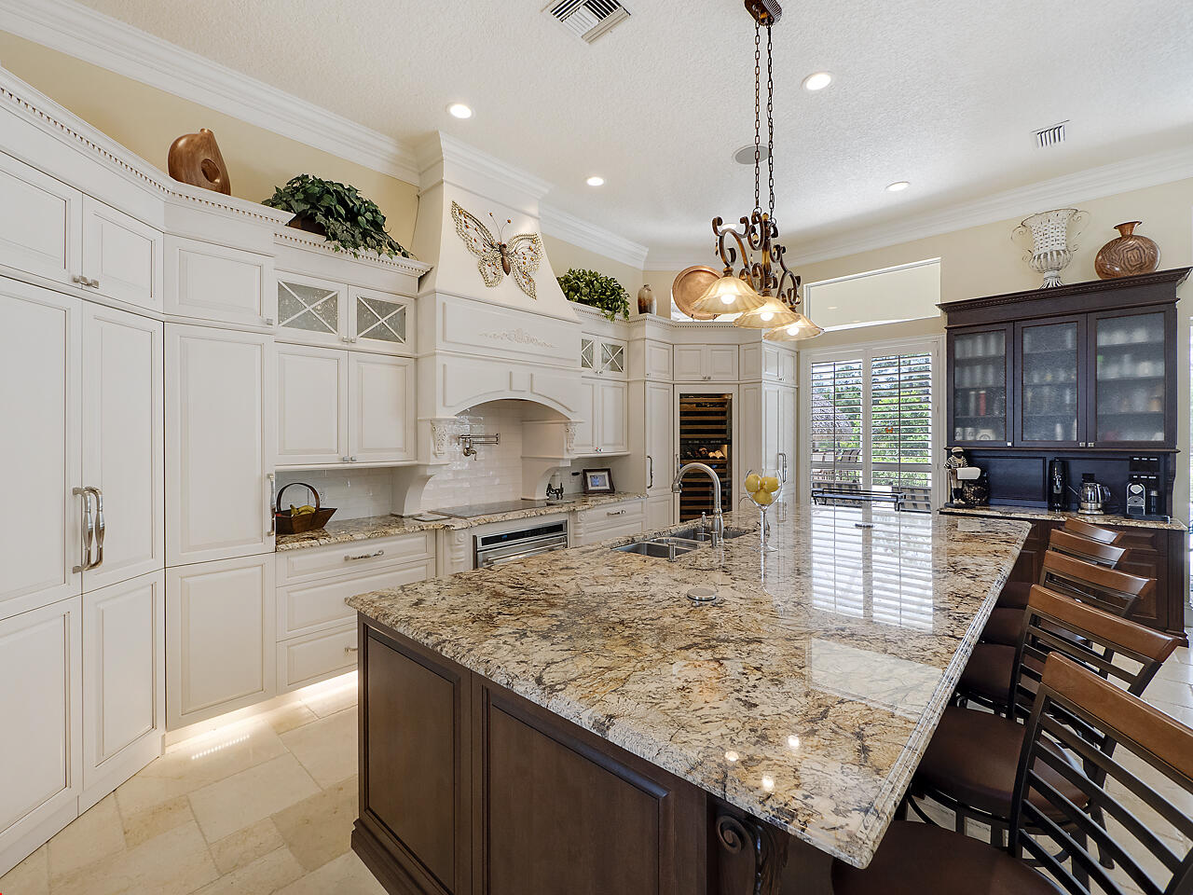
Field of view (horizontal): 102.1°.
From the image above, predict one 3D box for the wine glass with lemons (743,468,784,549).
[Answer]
[{"bbox_3d":[0.863,0.319,2.483,0.188,0.410,0.188,0,1,0],"label":"wine glass with lemons"}]

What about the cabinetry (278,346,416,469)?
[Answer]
[{"bbox_3d":[-1.696,-0.268,3.214,0.360,0.730,0.860,1,2,45],"label":"cabinetry"}]

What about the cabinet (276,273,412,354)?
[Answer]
[{"bbox_3d":[-1.705,-0.835,3.202,0.330,0.440,0.870,1,1,45],"label":"cabinet"}]

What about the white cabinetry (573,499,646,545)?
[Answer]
[{"bbox_3d":[-0.046,0.961,4.784,0.580,0.860,0.950,1,2,45],"label":"white cabinetry"}]

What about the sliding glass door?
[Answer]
[{"bbox_3d":[3.060,0.182,5.430,1.420,2.600,0.120,1,1,41],"label":"sliding glass door"}]

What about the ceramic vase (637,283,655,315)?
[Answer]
[{"bbox_3d":[0.510,-1.516,5.033,0.190,0.360,0.190,0,1,0],"label":"ceramic vase"}]

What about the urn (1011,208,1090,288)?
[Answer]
[{"bbox_3d":[3.690,-1.573,3.944,0.470,0.620,0.360,1,2,40],"label":"urn"}]

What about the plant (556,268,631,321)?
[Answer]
[{"bbox_3d":[-0.053,-1.479,4.737,0.420,0.460,0.840,1,2,45],"label":"plant"}]

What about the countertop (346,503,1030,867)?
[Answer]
[{"bbox_3d":[1.102,0.577,2.621,1.680,0.050,3.800,1,2,44],"label":"countertop"}]

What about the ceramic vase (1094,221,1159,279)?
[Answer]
[{"bbox_3d":[4.450,-1.643,4.050,0.360,0.490,0.330,1,1,41],"label":"ceramic vase"}]

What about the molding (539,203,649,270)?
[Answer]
[{"bbox_3d":[0.000,-2.415,5.620,0.180,0.190,1.880,1,1,45],"label":"molding"}]

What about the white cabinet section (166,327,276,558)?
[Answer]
[{"bbox_3d":[-2.087,-0.016,2.644,0.560,1.170,0.445,1,1,44],"label":"white cabinet section"}]

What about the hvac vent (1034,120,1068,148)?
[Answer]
[{"bbox_3d":[3.204,-2.188,3.406,0.230,0.020,0.300,1,2,40],"label":"hvac vent"}]

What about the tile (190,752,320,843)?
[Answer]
[{"bbox_3d":[-1.486,1.511,2.106,0.400,0.012,0.400,1,1,44],"label":"tile"}]

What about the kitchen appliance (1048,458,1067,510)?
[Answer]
[{"bbox_3d":[3.983,0.320,4.170,0.125,0.440,0.210,1,1,41],"label":"kitchen appliance"}]

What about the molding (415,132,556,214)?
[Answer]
[{"bbox_3d":[-0.896,-2.084,3.905,0.450,0.270,1.050,1,1,45],"label":"molding"}]

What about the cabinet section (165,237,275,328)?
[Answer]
[{"bbox_3d":[-2.087,-0.825,2.632,0.560,0.385,0.445,1,1,44],"label":"cabinet section"}]

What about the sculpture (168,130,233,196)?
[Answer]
[{"bbox_3d":[-2.022,-1.415,2.460,0.250,0.360,0.150,-1,1,-43],"label":"sculpture"}]

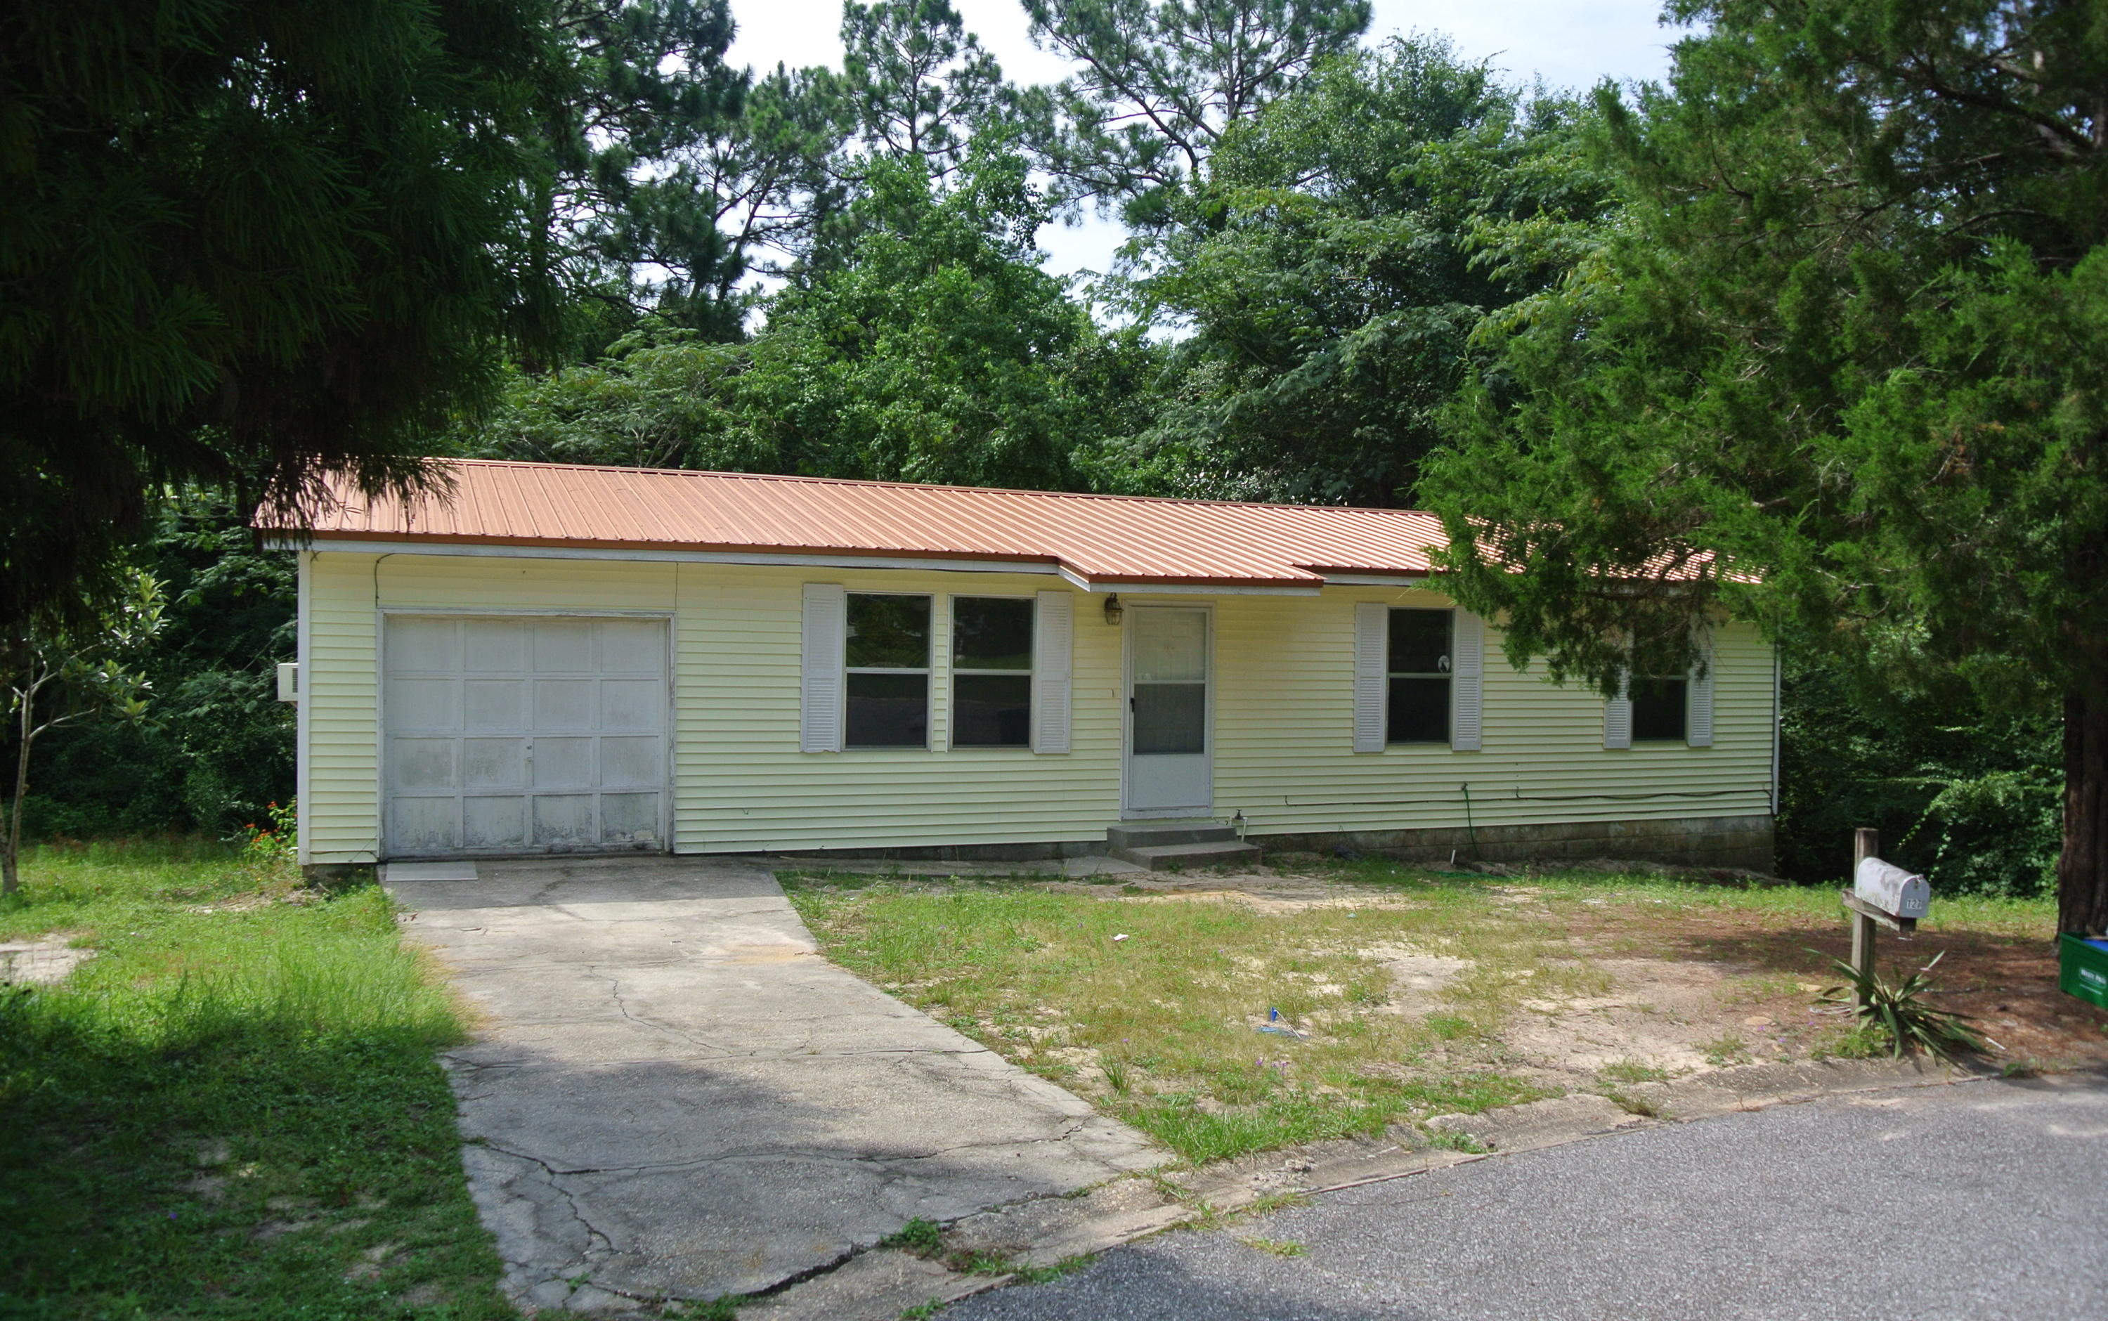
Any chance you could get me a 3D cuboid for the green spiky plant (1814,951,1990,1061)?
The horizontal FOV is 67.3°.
[{"bbox_3d":[4.760,1.845,8.880,1.020,0.470,0.950,0,0,28],"label":"green spiky plant"}]

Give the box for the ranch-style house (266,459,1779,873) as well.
[{"bbox_3d":[-0.019,0.144,19.049,16.900,4.450,8.400,1,0,-23],"label":"ranch-style house"}]

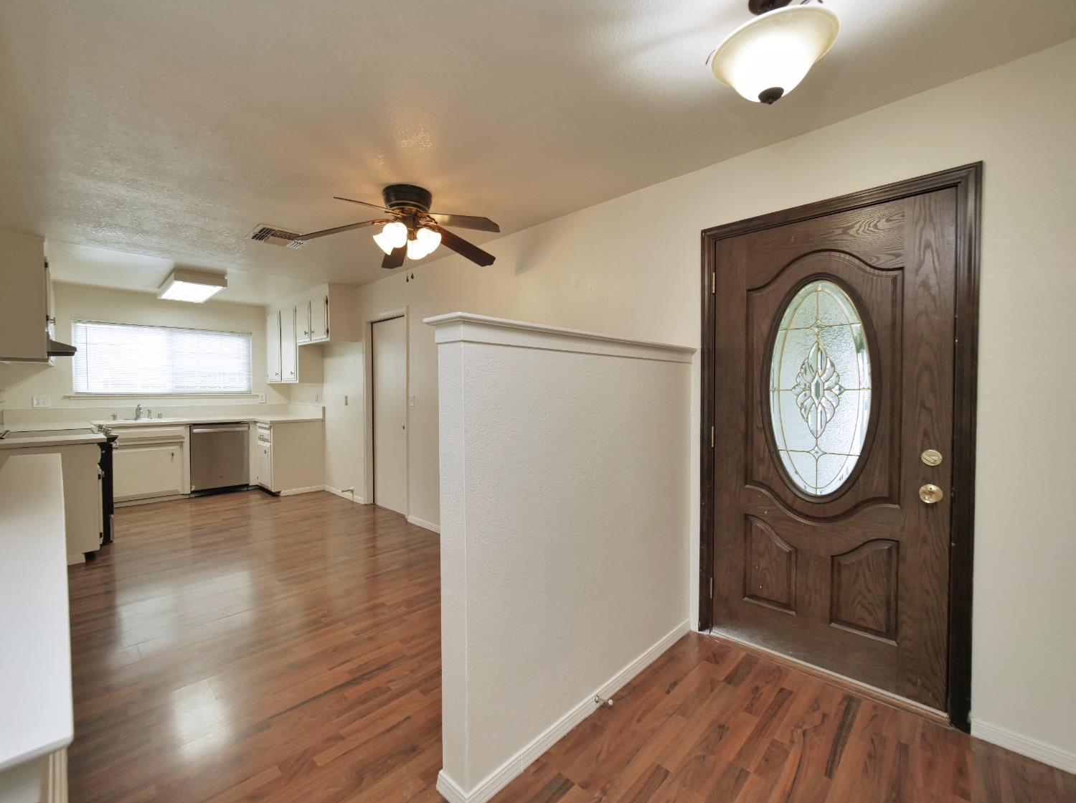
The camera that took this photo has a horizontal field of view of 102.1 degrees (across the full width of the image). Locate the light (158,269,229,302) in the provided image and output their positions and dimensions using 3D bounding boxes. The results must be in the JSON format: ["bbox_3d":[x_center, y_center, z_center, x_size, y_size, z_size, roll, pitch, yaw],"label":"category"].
[{"bbox_3d":[-3.851,-1.246,4.815,1.190,0.110,0.430,1,2,42],"label":"light"}]

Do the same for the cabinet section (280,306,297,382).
[{"bbox_3d":[-3.150,-0.714,5.508,0.560,0.940,0.030,1,2,42],"label":"cabinet section"}]

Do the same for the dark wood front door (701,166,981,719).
[{"bbox_3d":[1.252,0.179,1.970,1.030,2.120,0.080,1,2,42],"label":"dark wood front door"}]

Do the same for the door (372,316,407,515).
[{"bbox_3d":[-1.601,0.155,4.674,0.690,2.030,0.045,1,2,42],"label":"door"}]

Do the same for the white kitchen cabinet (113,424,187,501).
[{"bbox_3d":[-4.580,0.698,5.094,0.700,0.870,0.560,-1,2,-45],"label":"white kitchen cabinet"}]

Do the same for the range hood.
[{"bbox_3d":[-4.237,-0.452,3.636,0.760,0.160,0.500,1,2,42],"label":"range hood"}]

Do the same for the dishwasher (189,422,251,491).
[{"bbox_3d":[-4.119,0.701,5.566,0.600,0.830,0.580,-1,2,-45],"label":"dishwasher"}]

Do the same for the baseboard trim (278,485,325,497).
[{"bbox_3d":[-2.917,1.117,5.410,0.510,0.085,0.015,-1,2,-45],"label":"baseboard trim"}]

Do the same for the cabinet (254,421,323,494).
[{"bbox_3d":[-3.183,0.700,5.580,0.620,0.910,0.600,1,2,42],"label":"cabinet"}]

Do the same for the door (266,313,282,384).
[{"bbox_3d":[-3.693,-0.748,6.076,0.580,0.950,0.030,1,2,44],"label":"door"}]

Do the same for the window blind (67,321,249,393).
[{"bbox_3d":[-4.587,-0.511,5.467,1.720,0.860,0.090,-1,2,-45],"label":"window blind"}]

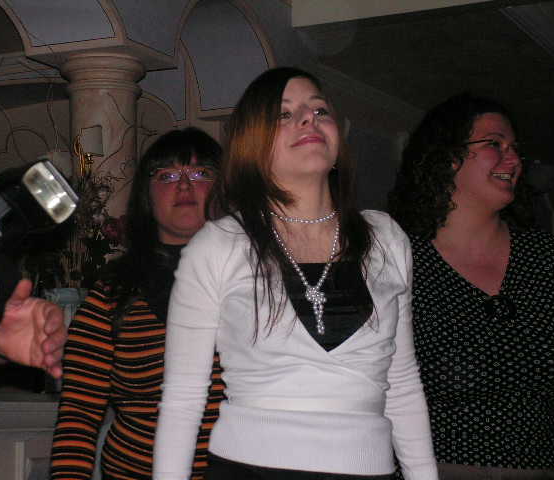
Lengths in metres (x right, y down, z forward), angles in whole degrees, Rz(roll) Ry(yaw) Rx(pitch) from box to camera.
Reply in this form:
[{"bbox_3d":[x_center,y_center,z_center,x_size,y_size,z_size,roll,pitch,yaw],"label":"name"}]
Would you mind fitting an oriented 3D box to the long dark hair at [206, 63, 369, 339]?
[{"bbox_3d":[0.023,-0.067,2.720,0.255,0.445,0.260,1,-5,-18],"label":"long dark hair"}]

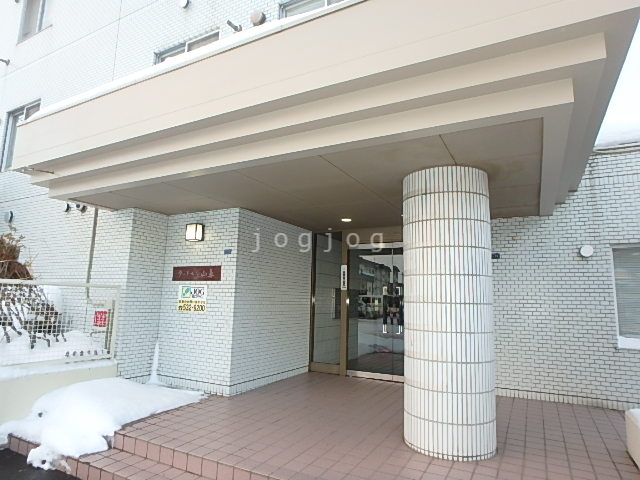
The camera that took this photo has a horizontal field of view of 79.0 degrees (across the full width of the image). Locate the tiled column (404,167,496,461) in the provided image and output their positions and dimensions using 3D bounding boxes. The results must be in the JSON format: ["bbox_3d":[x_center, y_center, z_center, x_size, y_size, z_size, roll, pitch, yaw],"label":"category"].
[{"bbox_3d":[1.155,0.595,3.550,0.770,2.370,0.770,-3,-10,28],"label":"tiled column"}]

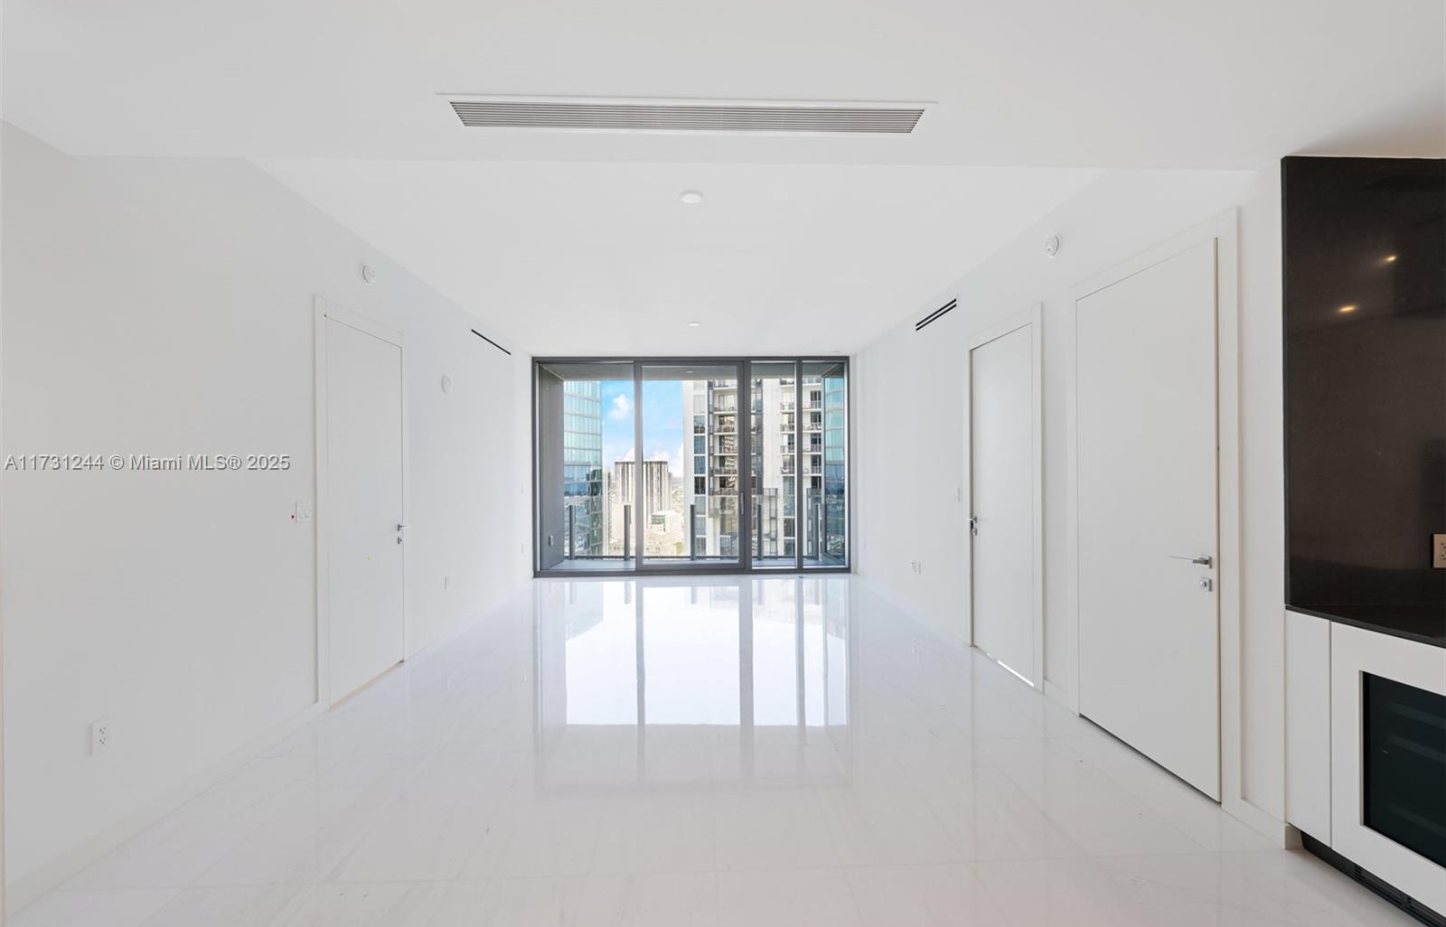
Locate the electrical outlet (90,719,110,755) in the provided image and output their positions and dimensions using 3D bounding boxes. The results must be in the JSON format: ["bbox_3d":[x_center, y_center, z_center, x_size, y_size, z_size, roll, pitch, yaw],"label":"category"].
[{"bbox_3d":[-2.368,1.046,2.148,0.012,0.123,0.076,0,0,-2],"label":"electrical outlet"}]

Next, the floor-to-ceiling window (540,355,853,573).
[{"bbox_3d":[-0.398,0.035,7.712,4.296,2.978,0.130,0,0,-2],"label":"floor-to-ceiling window"}]

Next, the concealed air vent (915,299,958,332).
[{"bbox_3d":[1.992,-1.375,5.257,0.030,0.090,0.934,0,0,-2],"label":"concealed air vent"}]

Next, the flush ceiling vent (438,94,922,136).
[{"bbox_3d":[-0.102,-1.159,1.864,1.553,0.030,0.166,0,0,-2],"label":"flush ceiling vent"}]

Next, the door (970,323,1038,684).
[{"bbox_3d":[2.058,0.264,4.149,0.050,2.415,0.846,0,0,-2],"label":"door"}]

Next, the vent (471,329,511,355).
[{"bbox_3d":[-2.585,-1.340,6.279,0.030,0.050,1.198,0,0,-2],"label":"vent"}]

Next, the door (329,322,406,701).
[{"bbox_3d":[-2.475,0.300,3.911,0.050,2.415,0.872,0,0,-2],"label":"door"}]

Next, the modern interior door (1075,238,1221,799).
[{"bbox_3d":[2.114,0.256,2.839,0.050,2.415,0.887,0,0,-2],"label":"modern interior door"}]

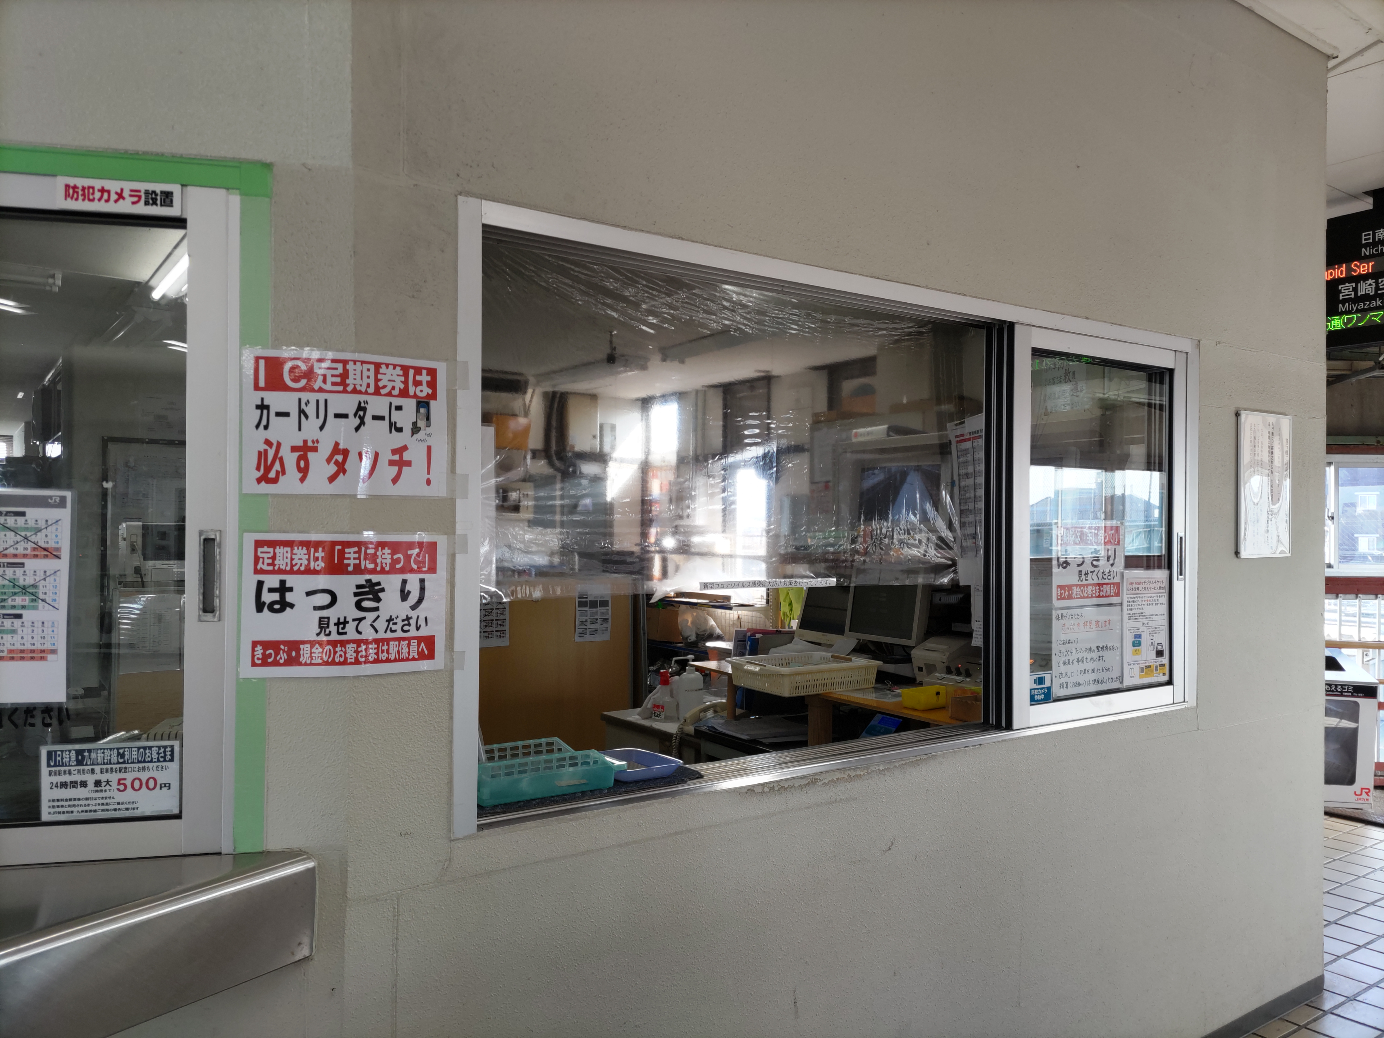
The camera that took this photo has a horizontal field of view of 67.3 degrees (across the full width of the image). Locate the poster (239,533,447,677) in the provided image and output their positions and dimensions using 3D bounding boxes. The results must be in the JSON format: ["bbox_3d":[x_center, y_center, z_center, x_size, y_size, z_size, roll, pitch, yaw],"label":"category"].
[{"bbox_3d":[-0.518,0.130,1.570,0.298,0.212,0.028,0,0,-23],"label":"poster"}]

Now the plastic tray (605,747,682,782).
[{"bbox_3d":[-0.125,0.474,1.995,0.150,0.029,0.166,1,0,-36],"label":"plastic tray"}]

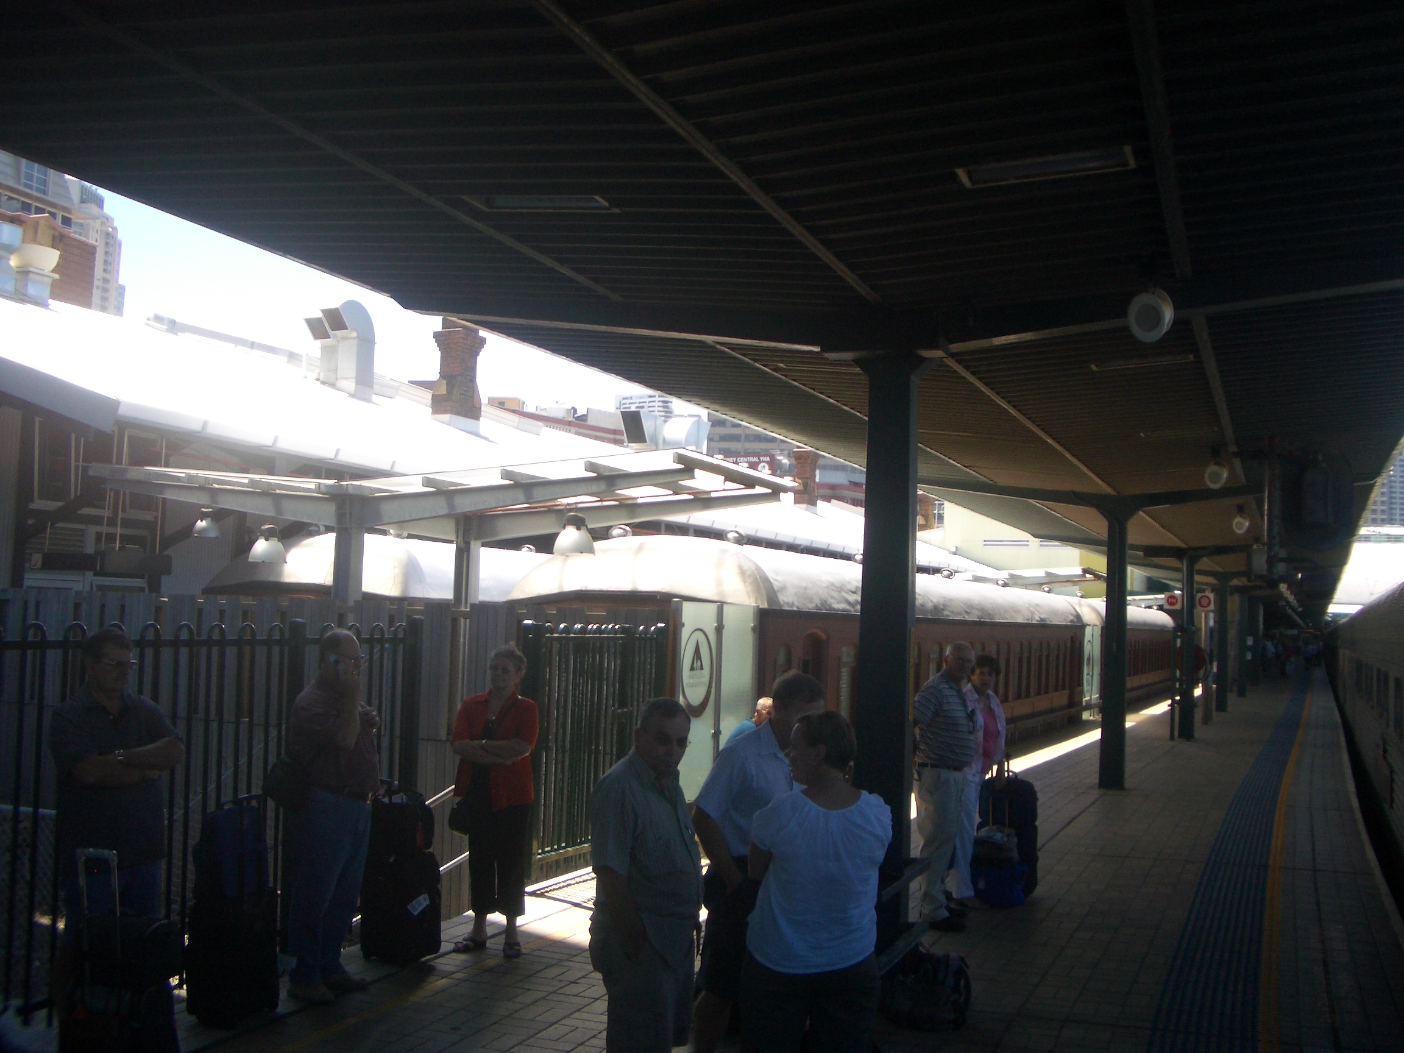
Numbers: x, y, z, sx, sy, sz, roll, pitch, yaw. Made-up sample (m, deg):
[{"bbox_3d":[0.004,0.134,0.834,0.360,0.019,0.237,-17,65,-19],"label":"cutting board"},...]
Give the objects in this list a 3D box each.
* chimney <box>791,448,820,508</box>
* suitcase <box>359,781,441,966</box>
[{"bbox_3d":[3.544,-1.754,48.070,0.700,2.220,0.980,0,-4,24],"label":"chimney"},{"bbox_3d":[-1.580,1.822,7.450,0.270,0.920,0.380,5,-5,-40],"label":"suitcase"}]

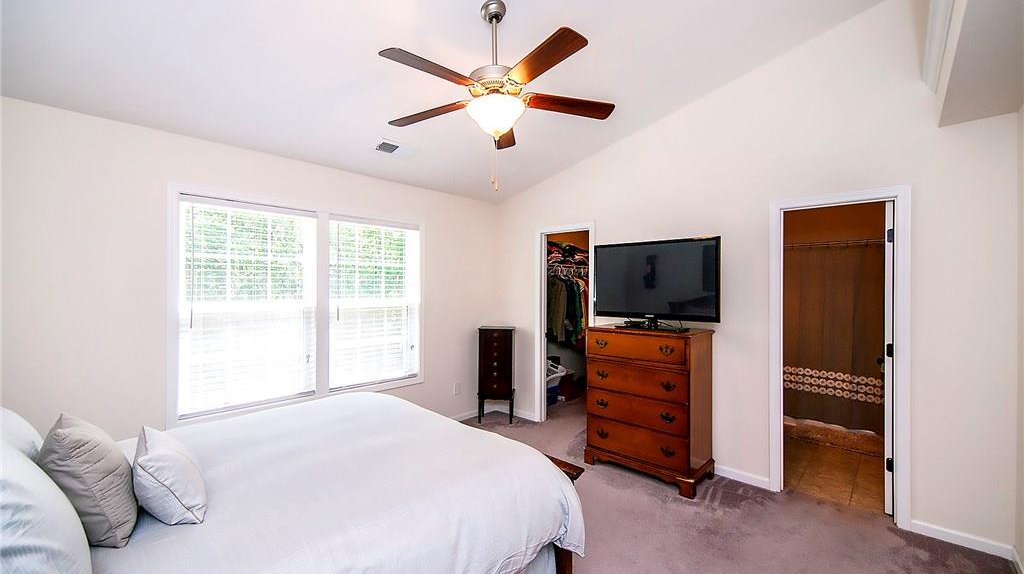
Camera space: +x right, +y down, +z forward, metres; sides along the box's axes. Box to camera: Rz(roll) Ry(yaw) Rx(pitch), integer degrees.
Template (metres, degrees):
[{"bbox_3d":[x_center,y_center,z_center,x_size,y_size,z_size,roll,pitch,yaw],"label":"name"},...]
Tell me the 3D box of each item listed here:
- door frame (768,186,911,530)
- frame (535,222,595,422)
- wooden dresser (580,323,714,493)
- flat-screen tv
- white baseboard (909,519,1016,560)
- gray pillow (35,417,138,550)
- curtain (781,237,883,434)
[{"bbox_3d":[2.171,0.430,2.789,0.740,2.100,0.140,0,0,43],"label":"door frame"},{"bbox_3d":[0.560,0.430,4.298,0.745,2.100,0.140,0,0,43],"label":"frame"},{"bbox_3d":[1.092,0.915,3.348,0.885,1.130,0.450,0,0,43],"label":"wooden dresser"},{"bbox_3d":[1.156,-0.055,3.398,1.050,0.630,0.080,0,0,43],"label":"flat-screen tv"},{"bbox_3d":[2.550,1.444,2.361,0.395,0.073,0.018,0,0,43],"label":"white baseboard"},{"bbox_3d":[-1.257,0.560,1.232,0.370,0.380,0.170,0,19,43],"label":"gray pillow"},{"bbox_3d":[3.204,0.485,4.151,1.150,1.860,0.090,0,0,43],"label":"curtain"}]

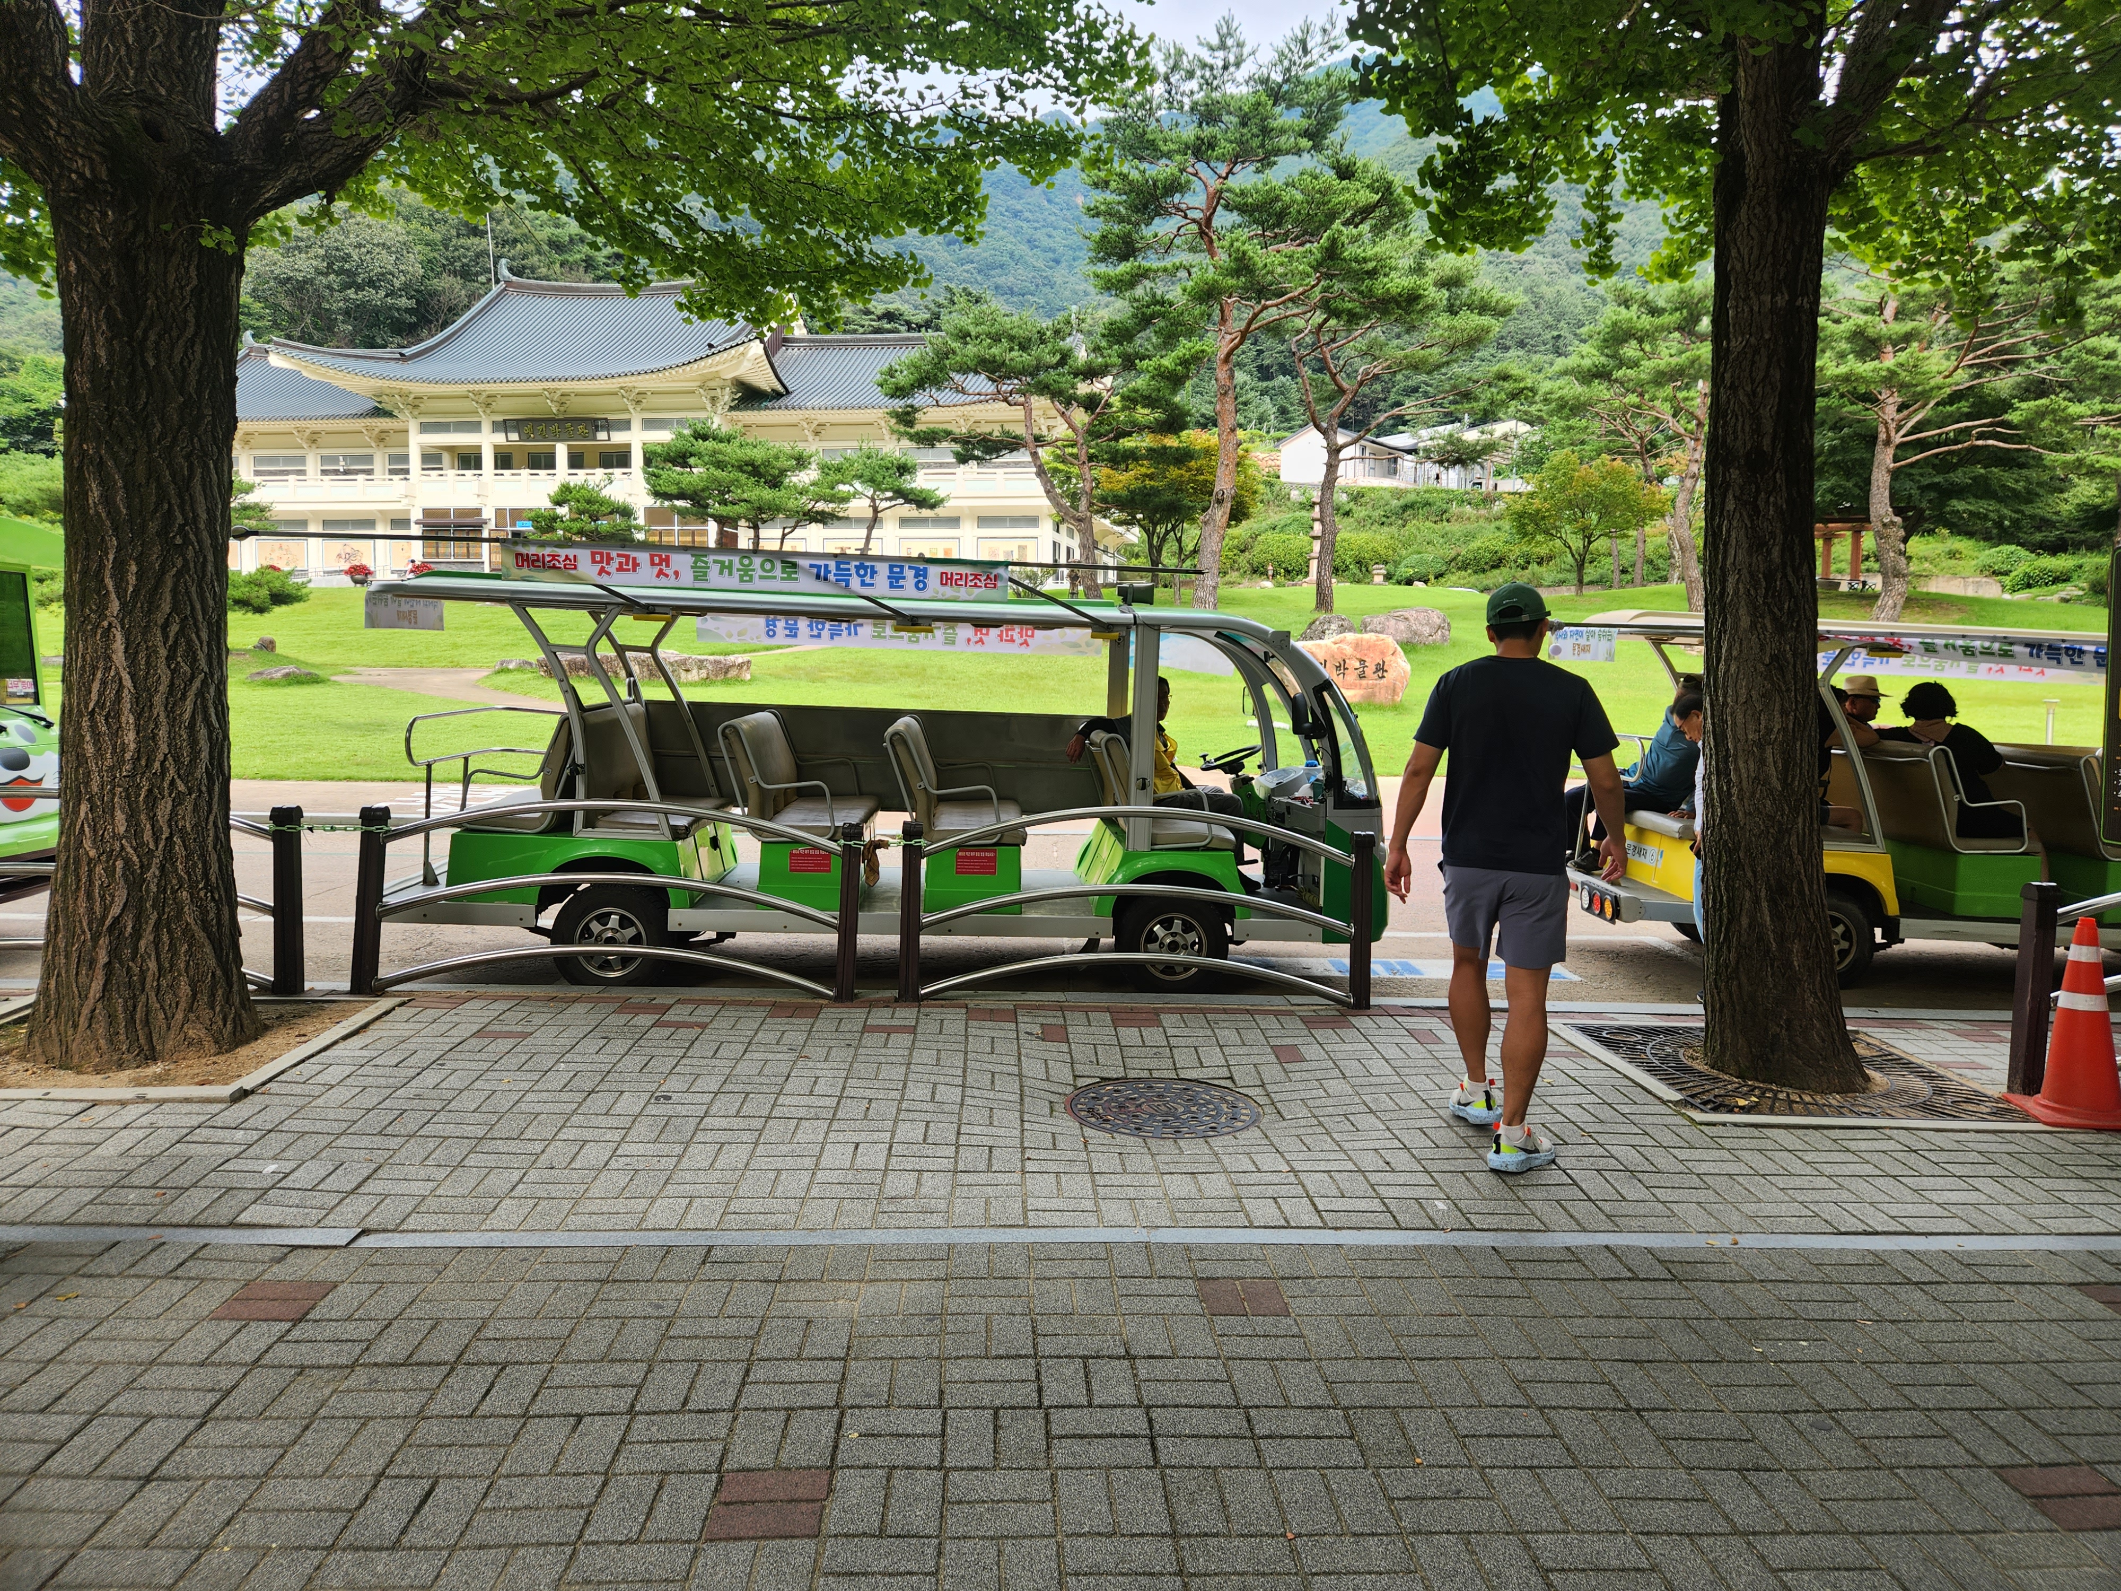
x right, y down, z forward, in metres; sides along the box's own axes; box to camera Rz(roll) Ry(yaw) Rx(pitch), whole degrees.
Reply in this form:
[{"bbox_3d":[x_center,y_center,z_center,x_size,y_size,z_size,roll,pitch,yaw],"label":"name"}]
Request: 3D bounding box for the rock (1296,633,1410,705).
[{"bbox_3d":[5.630,-2.500,27.800,2.500,1.420,1.100,1,5,5],"label":"rock"}]

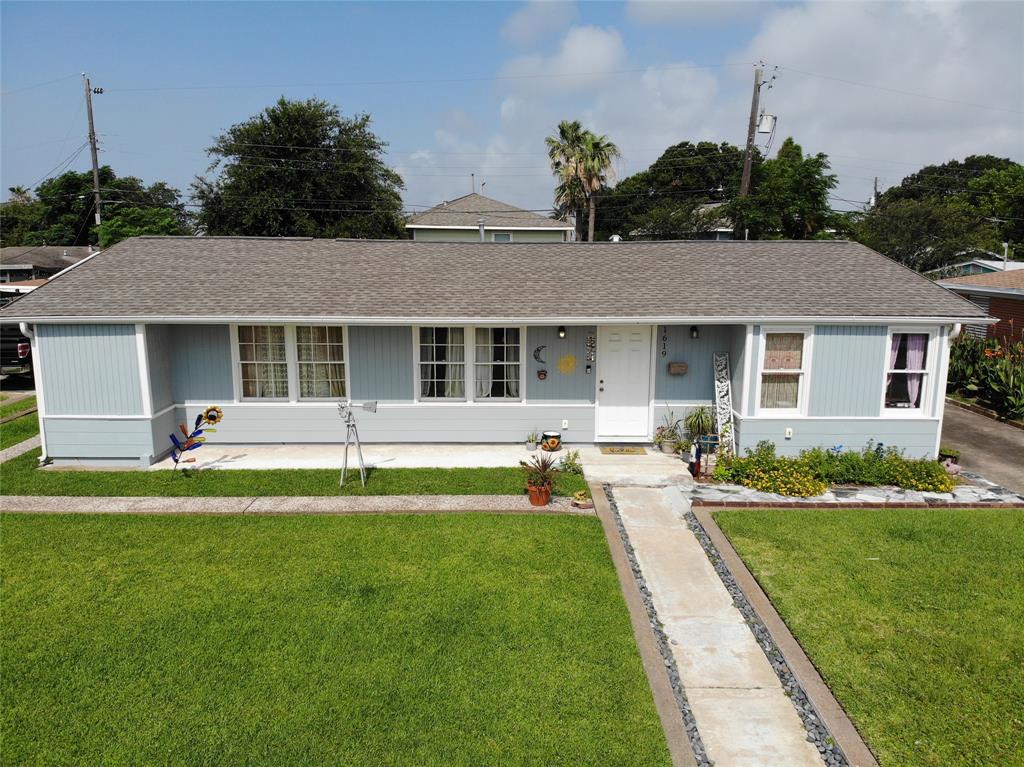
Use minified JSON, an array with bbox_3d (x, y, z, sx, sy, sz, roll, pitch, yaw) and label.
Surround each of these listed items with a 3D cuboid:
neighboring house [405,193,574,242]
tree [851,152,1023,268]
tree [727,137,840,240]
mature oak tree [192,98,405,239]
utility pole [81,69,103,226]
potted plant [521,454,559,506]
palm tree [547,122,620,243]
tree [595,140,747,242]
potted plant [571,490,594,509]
[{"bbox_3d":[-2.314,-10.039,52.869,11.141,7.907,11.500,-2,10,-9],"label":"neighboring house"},{"bbox_3d":[29.286,-10.442,49.161,11.590,10.149,11.000,0,10,0],"label":"tree"},{"bbox_3d":[11.484,-6.160,30.482,4.838,8.346,4.800,0,10,0],"label":"tree"},{"bbox_3d":[-12.061,-9.963,40.780,11.948,12.049,11.500,0,10,0],"label":"mature oak tree"},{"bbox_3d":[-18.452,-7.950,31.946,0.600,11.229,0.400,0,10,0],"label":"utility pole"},{"bbox_3d":[0.399,1.369,10.211,0.520,0.750,0.500,0,10,0],"label":"potted plant"},{"bbox_3d":[3.916,-9.113,40.048,4.008,10.701,3.800,0,10,0],"label":"palm tree"},{"bbox_3d":[12.483,-12.638,55.740,12.156,12.047,12.000,0,10,0],"label":"tree"},{"bbox_3d":[1.018,1.638,10.220,0.330,0.220,0.300,0,10,0],"label":"potted plant"}]

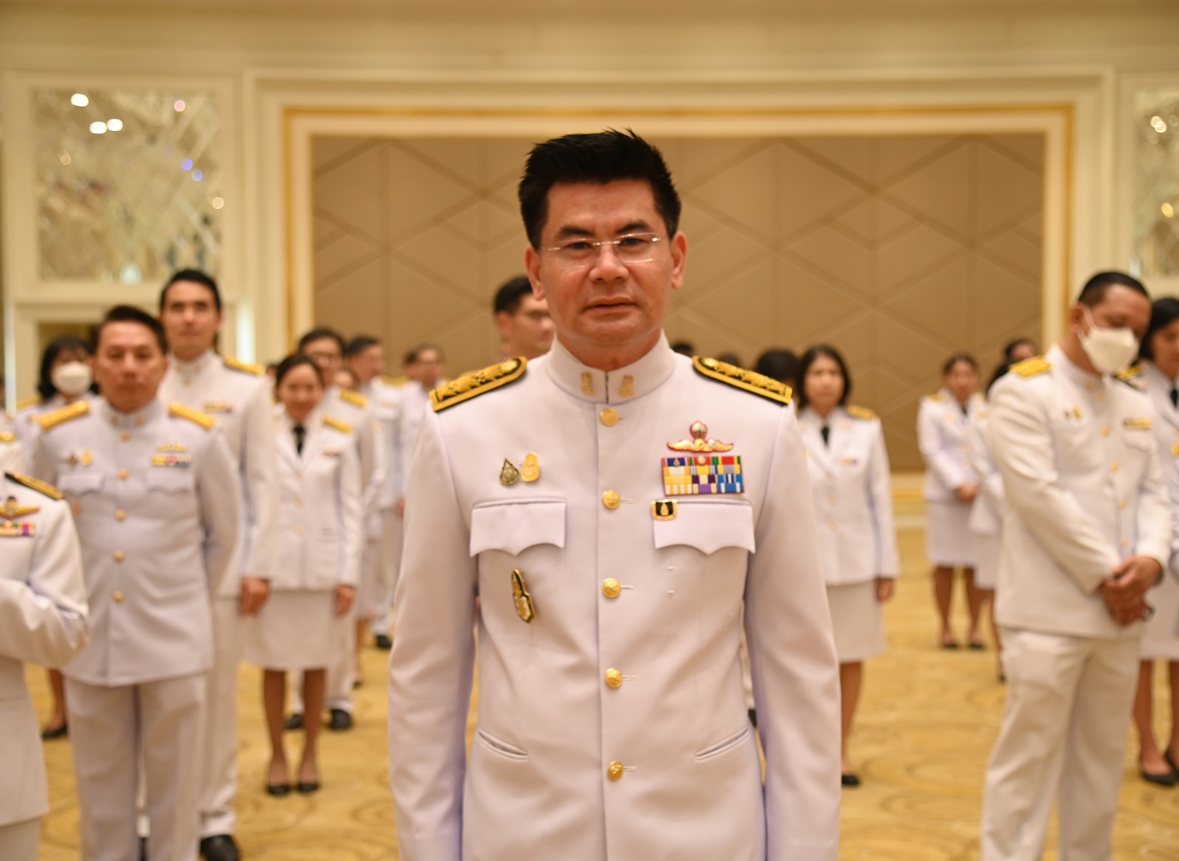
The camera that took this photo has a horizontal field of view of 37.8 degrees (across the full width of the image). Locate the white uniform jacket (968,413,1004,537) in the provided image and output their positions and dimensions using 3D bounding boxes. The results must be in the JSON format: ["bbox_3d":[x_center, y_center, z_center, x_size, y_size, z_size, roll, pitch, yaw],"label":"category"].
[{"bbox_3d":[2.027,0.197,8.300,0.440,0.640,0.270,0,1,3],"label":"white uniform jacket"}]

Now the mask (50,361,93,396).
[{"bbox_3d":[-2.071,-0.206,6.900,0.160,0.138,0.100,0,1,-13],"label":"mask"}]

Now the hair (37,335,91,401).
[{"bbox_3d":[-2.120,-0.255,7.020,0.250,0.265,0.220,0,1,-12],"label":"hair"}]

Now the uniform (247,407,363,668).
[{"bbox_3d":[-1.061,0.390,6.250,0.460,0.945,0.270,0,1,-7],"label":"uniform"}]

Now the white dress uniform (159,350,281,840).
[{"bbox_3d":[-1.209,0.497,5.200,0.520,1.480,0.300,0,1,-7],"label":"white dress uniform"}]

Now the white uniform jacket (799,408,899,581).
[{"bbox_3d":[0.875,0.232,6.280,0.480,0.655,0.270,0,1,3],"label":"white uniform jacket"}]

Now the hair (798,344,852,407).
[{"bbox_3d":[0.858,-0.201,6.280,0.195,0.230,0.210,0,1,3],"label":"hair"}]

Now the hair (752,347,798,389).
[{"bbox_3d":[0.786,-0.249,7.250,0.210,0.210,0.200,-1,1,-30],"label":"hair"}]

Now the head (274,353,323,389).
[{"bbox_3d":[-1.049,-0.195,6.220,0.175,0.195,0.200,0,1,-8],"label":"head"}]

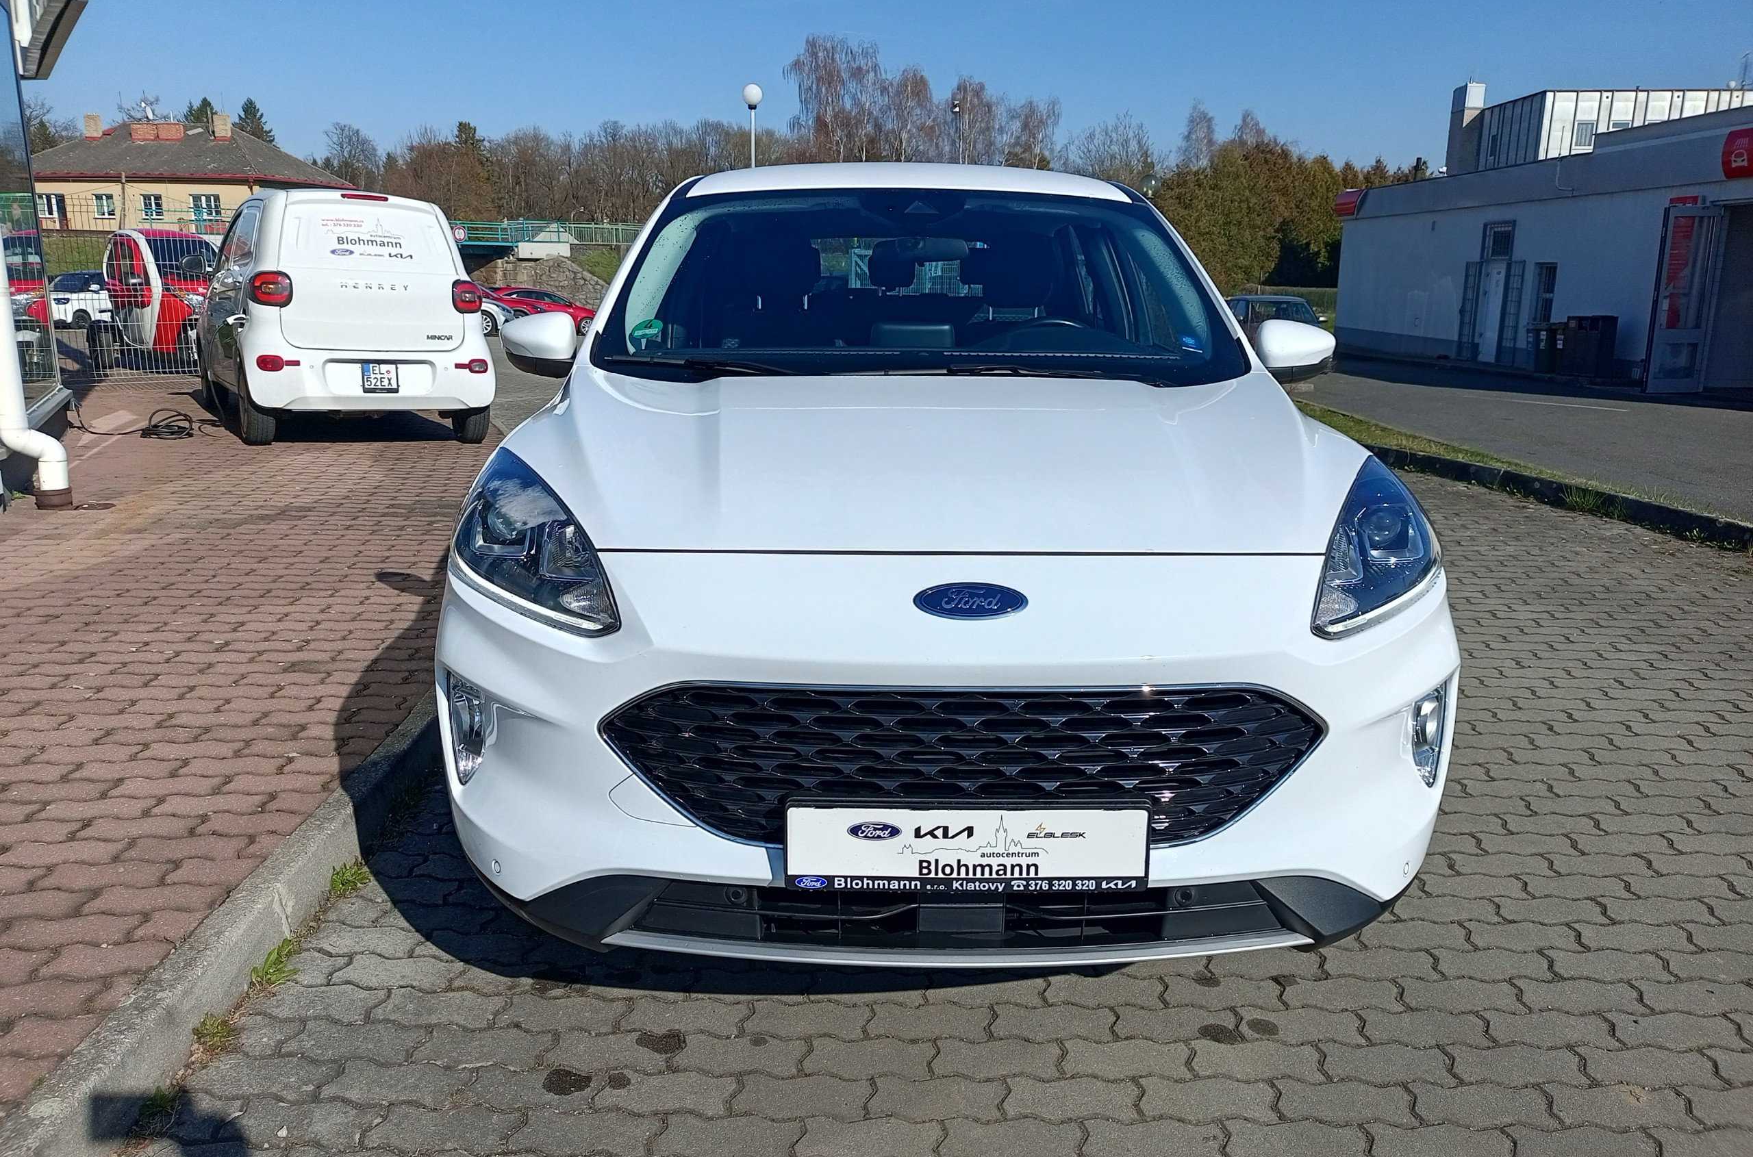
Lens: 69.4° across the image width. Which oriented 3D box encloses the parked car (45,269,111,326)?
[{"bbox_3d":[-21.600,-7.600,34.800,1.750,1.570,4.000,2,13,5],"label":"parked car"}]

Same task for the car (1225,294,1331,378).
[{"bbox_3d":[7.726,-4.784,24.500,1.720,1.420,4.100,1,14,2],"label":"car"}]

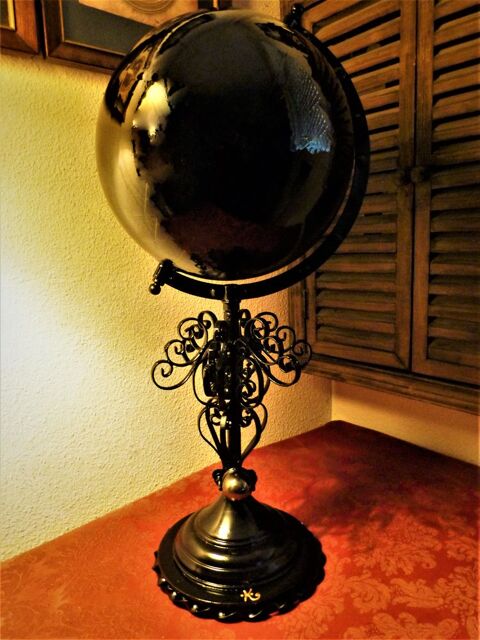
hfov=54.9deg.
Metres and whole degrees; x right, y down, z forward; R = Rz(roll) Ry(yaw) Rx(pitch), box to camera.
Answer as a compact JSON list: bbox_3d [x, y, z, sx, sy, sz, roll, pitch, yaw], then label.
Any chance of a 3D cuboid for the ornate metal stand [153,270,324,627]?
[{"bbox_3d":[-0.007,0.151,0.644,0.248,0.403,0.248,-3,9,-5],"label":"ornate metal stand"}]

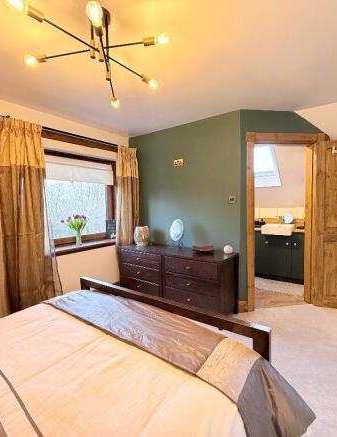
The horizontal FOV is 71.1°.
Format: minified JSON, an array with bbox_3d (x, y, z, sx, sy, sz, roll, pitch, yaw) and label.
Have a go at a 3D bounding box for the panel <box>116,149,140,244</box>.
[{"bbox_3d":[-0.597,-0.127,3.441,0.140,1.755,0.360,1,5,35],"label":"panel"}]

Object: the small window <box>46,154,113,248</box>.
[{"bbox_3d":[-1.096,-0.183,2.934,0.120,1.155,1.170,1,5,35],"label":"small window"}]

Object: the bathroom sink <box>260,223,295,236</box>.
[{"bbox_3d":[1.807,0.199,3.857,0.450,0.140,0.420,1,5,35],"label":"bathroom sink"}]

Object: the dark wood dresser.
[{"bbox_3d":[0.058,0.763,2.998,1.525,0.718,0.455,1,5,35],"label":"dark wood dresser"}]

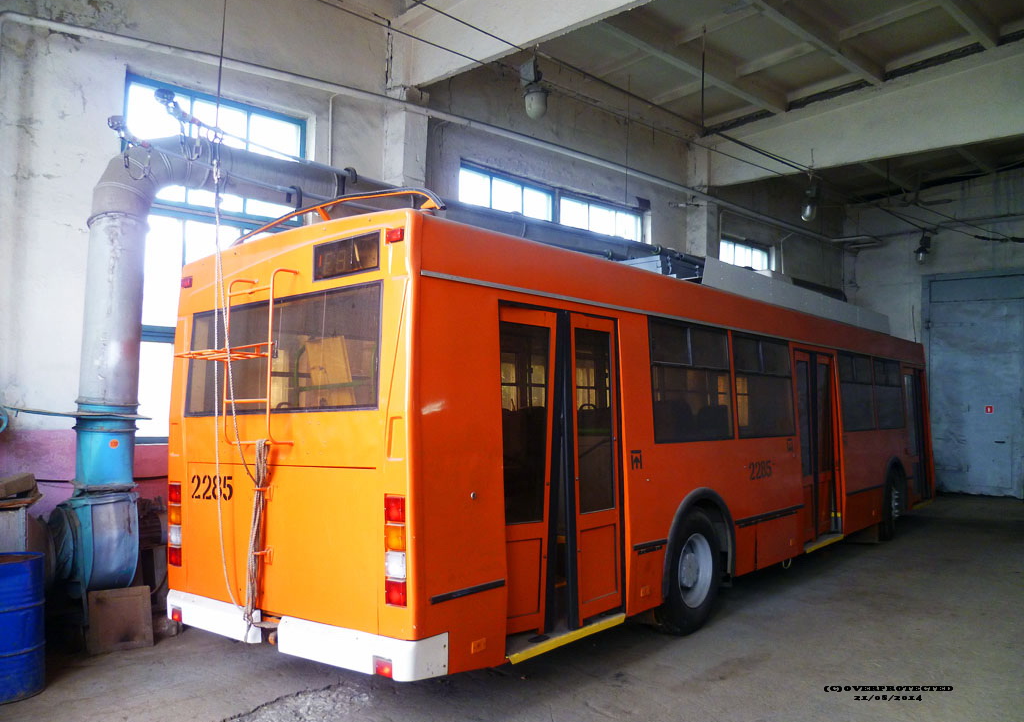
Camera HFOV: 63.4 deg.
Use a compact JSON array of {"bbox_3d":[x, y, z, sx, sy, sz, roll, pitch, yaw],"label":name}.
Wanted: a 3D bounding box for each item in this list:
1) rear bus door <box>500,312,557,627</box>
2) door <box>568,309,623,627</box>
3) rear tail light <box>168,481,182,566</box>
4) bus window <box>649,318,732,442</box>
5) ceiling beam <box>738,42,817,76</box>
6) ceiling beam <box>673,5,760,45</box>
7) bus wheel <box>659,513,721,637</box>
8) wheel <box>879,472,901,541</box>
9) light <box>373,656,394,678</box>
[{"bbox_3d":[0.043,0.678,5.190,0.600,2.020,0.060,3,-6,-42],"label":"rear bus door"},{"bbox_3d":[0.556,0.719,5.772,0.050,2.040,0.590,-4,-6,38],"label":"door"},{"bbox_3d":[-2.342,1.147,5.830,0.180,0.580,0.060,-4,-6,38],"label":"rear tail light"},{"bbox_3d":[1.524,0.186,7.014,0.050,1.000,1.460,-6,-7,38],"label":"bus window"},{"bbox_3d":[3.717,-4.289,11.698,0.110,0.130,1.280,4,-6,-44],"label":"ceiling beam"},{"bbox_3d":[2.643,-4.368,10.671,0.110,0.130,1.280,4,-6,-44],"label":"ceiling beam"},{"bbox_3d":[1.397,1.749,6.966,0.330,0.960,0.960,-4,-6,38],"label":"bus wheel"},{"bbox_3d":[5.263,2.042,11.712,0.300,0.960,0.960,-4,-6,38],"label":"wheel"},{"bbox_3d":[-0.671,1.645,4.457,0.130,0.085,0.050,-4,-6,38],"label":"light"}]

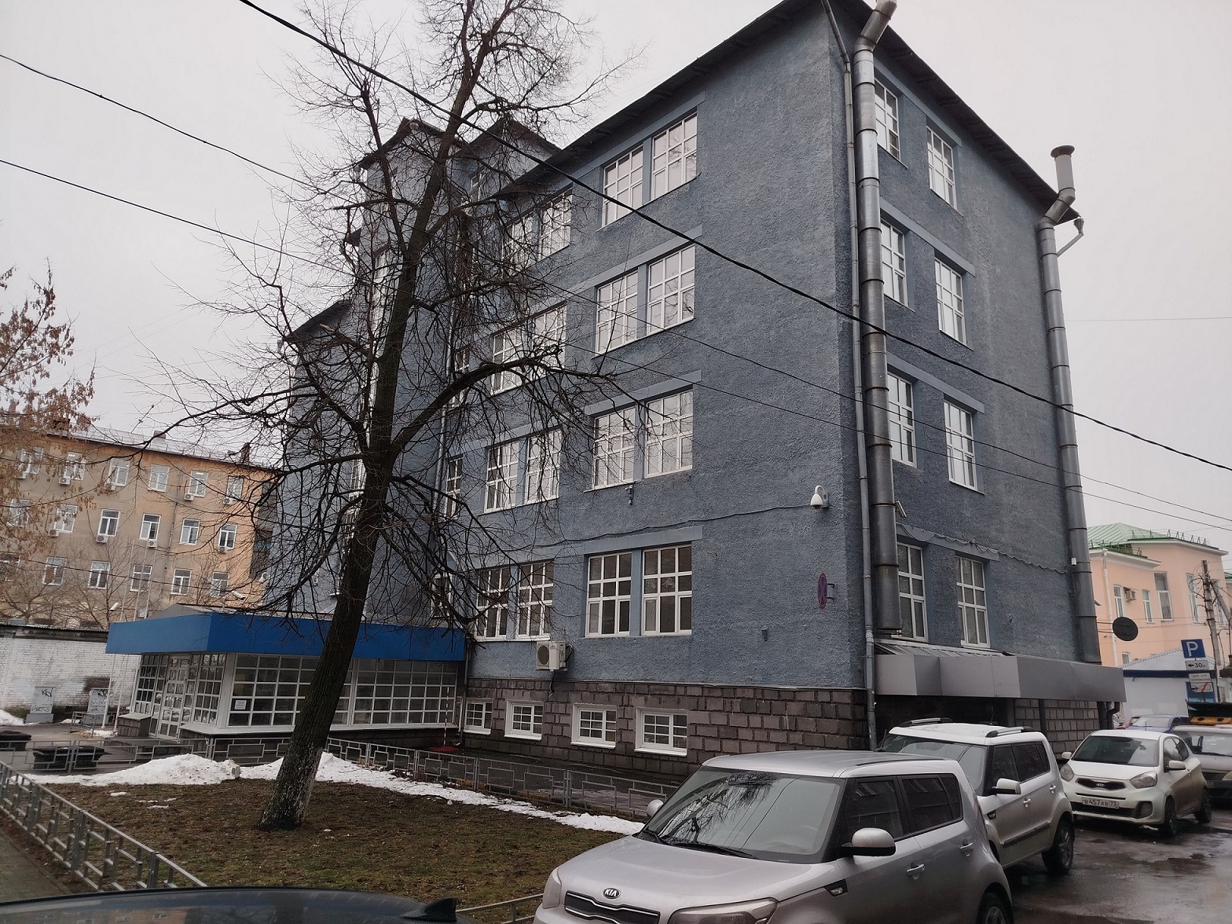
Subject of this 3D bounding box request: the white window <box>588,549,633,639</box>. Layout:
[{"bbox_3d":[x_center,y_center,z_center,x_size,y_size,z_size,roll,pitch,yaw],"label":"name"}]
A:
[{"bbox_3d":[-0.164,3.304,21.061,0.150,2.010,1.600,15,-19,-40],"label":"white window"}]

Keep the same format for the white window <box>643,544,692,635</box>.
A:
[{"bbox_3d":[1.241,3.051,20.074,0.140,2.033,1.647,15,-20,-41],"label":"white window"}]

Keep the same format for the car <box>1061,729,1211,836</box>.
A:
[{"bbox_3d":[8.772,5.361,14.570,1.630,1.490,3.600,-12,-20,42],"label":"car"}]

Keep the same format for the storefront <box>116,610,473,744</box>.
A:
[{"bbox_3d":[-10.416,6.724,26.181,7.349,3.440,9.480,15,-20,-41],"label":"storefront"}]

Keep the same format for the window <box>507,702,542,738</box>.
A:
[{"bbox_3d":[-2.373,6.920,22.873,0.220,0.906,1.553,15,-20,-41],"label":"window"}]

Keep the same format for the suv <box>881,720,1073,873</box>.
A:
[{"bbox_3d":[4.067,4.076,10.330,1.800,1.640,4.110,-11,-19,39],"label":"suv"}]

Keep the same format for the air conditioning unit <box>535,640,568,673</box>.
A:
[{"bbox_3d":[-1.616,5.001,22.004,0.350,0.690,0.900,15,-20,-41],"label":"air conditioning unit"}]

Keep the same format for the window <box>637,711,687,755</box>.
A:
[{"bbox_3d":[1.088,6.093,19.233,0.220,0.882,1.578,15,-20,-41],"label":"window"}]

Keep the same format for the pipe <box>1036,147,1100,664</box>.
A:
[{"bbox_3d":[13.208,-2.167,24.396,0.630,15.350,1.200,15,-19,-40],"label":"pipe"}]

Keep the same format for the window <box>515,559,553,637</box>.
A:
[{"bbox_3d":[-2.160,3.789,23.179,0.150,2.010,1.600,15,-19,-40],"label":"window"}]

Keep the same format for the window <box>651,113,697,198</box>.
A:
[{"bbox_3d":[1.606,-8.211,23.071,0.140,1.938,1.719,15,-20,-41],"label":"window"}]

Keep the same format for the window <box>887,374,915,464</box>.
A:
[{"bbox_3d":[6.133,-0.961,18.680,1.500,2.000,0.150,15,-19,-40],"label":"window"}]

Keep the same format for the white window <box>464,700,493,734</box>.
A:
[{"bbox_3d":[-3.847,7.213,24.037,0.170,0.800,1.420,15,-19,-40],"label":"white window"}]

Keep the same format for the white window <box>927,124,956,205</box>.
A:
[{"bbox_3d":[8.530,-7.734,22.489,1.560,1.980,0.150,15,-19,-40],"label":"white window"}]

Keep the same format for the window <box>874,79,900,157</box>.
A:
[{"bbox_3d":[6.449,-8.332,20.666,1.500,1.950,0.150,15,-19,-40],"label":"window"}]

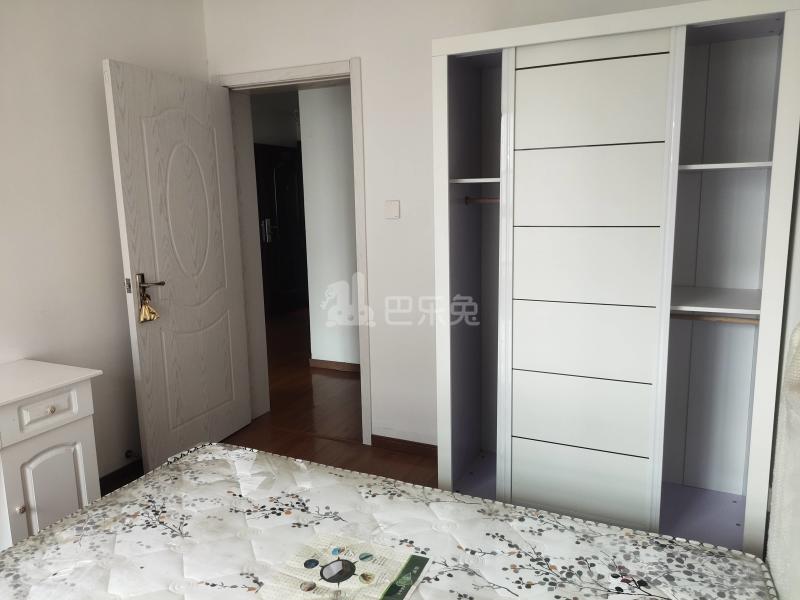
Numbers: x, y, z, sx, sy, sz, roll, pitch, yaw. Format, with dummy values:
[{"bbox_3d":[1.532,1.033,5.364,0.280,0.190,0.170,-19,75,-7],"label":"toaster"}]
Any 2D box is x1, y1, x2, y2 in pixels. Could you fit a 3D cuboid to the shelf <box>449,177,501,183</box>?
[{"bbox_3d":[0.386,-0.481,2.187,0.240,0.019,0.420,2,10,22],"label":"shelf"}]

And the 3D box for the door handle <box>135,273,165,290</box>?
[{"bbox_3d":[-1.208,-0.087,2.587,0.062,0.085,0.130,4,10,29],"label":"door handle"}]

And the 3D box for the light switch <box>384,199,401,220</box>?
[{"bbox_3d":[-0.042,-0.466,2.745,0.087,0.091,0.013,2,10,22],"label":"light switch"}]

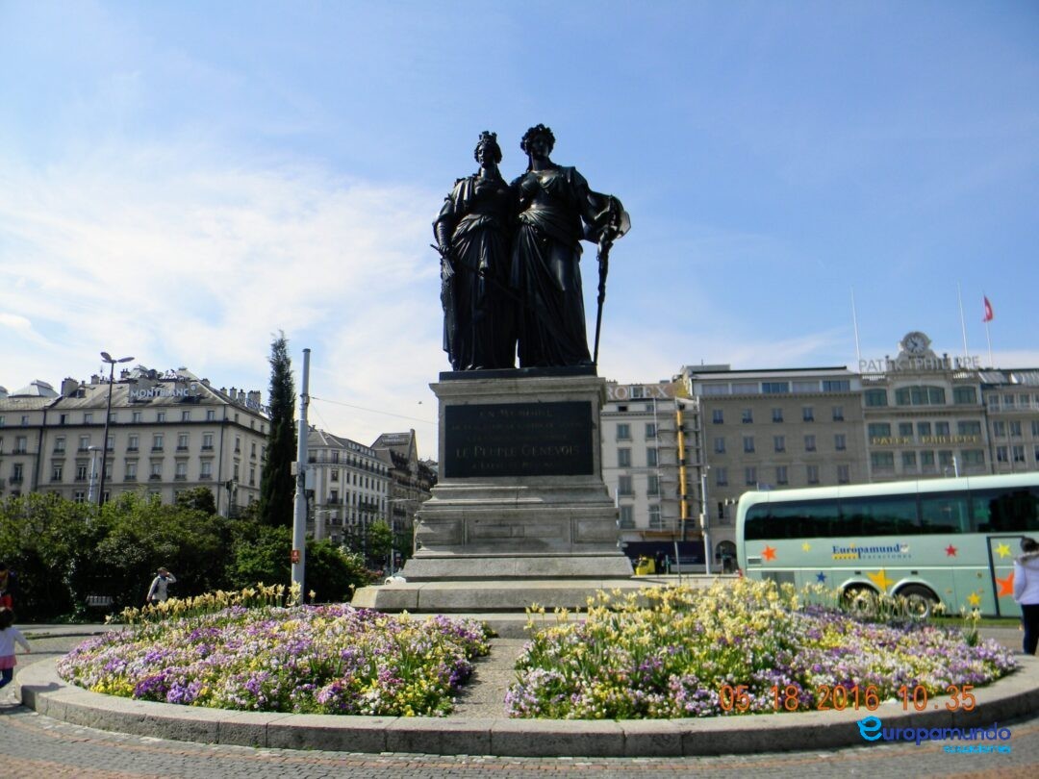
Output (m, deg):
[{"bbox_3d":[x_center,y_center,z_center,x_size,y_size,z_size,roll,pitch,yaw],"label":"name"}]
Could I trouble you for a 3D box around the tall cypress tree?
[{"bbox_3d":[-9.881,3.025,34.115,1.600,11.160,1.600,-1,-12,0],"label":"tall cypress tree"}]

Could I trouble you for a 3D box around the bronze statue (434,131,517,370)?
[{"bbox_3d":[-0.824,-2.529,15.483,1.500,4.860,1.350,-2,-12,6],"label":"bronze statue"}]

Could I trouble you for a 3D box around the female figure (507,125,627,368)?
[{"bbox_3d":[0.928,-2.604,15.392,2.100,4.930,1.450,-2,-12,6],"label":"female figure"}]

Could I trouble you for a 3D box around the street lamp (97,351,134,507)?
[{"bbox_3d":[-18.812,3.811,38.057,1.600,11.410,1.700,-1,-12,0],"label":"street lamp"}]

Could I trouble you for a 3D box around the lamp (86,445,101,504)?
[{"bbox_3d":[-24.333,7.332,47.554,0.500,8.470,1.000,-1,-12,0],"label":"lamp"}]

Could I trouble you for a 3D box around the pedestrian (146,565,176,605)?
[{"bbox_3d":[-8.908,5.190,20.698,0.500,1.630,0.600,-7,-13,30],"label":"pedestrian"}]

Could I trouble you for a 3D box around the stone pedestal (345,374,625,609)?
[{"bbox_3d":[0.300,1.800,14.842,4.800,3.910,4.300,-2,-12,6],"label":"stone pedestal"}]

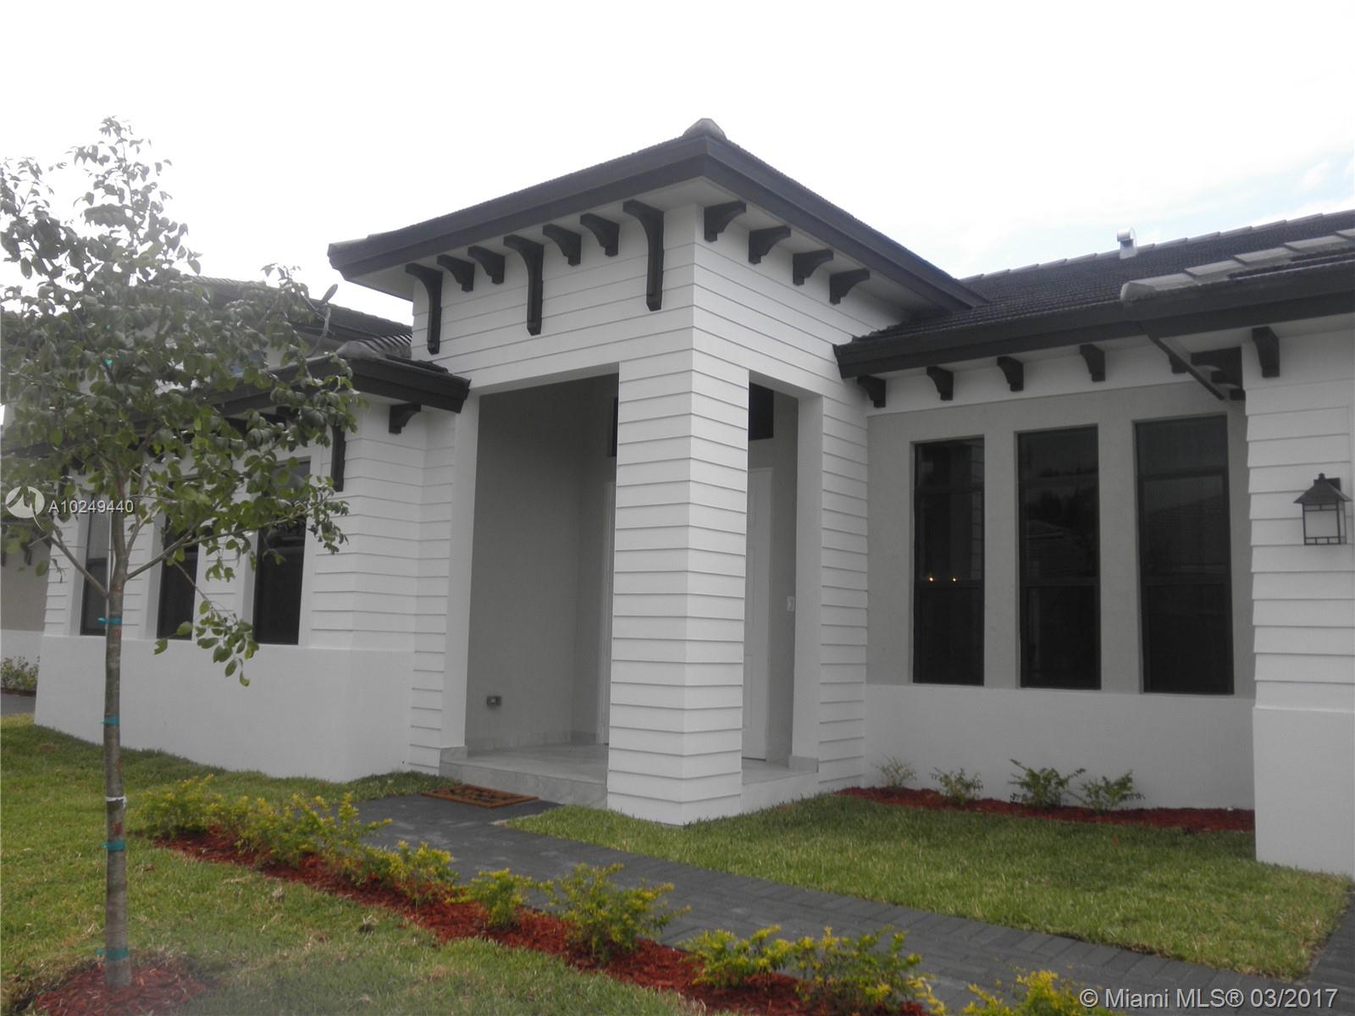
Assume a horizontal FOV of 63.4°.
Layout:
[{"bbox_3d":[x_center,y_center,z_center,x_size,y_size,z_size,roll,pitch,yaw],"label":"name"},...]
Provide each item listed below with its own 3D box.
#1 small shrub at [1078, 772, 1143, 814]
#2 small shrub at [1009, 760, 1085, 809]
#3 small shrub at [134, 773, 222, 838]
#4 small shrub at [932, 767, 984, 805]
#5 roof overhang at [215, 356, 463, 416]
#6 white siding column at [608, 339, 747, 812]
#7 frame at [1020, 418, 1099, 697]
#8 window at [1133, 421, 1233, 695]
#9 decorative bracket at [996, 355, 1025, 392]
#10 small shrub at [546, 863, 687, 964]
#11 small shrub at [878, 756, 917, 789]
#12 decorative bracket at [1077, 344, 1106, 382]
[{"bbox_3d":[3.074,2.033,7.778,0.420,0.281,0.336,-1,-7,21],"label":"small shrub"},{"bbox_3d":[2.696,2.028,8.016,0.514,0.326,0.411,-1,-7,18],"label":"small shrub"},{"bbox_3d":[-2.940,1.766,6.471,0.480,0.360,0.480,-4,-9,38],"label":"small shrub"},{"bbox_3d":[2.118,2.098,8.274,0.390,0.300,0.390,-4,-9,38],"label":"small shrub"},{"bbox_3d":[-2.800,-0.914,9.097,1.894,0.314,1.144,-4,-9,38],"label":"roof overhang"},{"bbox_3d":[0.014,0.553,7.813,0.670,3.180,0.670,-4,-9,38],"label":"white siding column"},{"bbox_3d":[2.947,0.387,8.394,0.629,1.983,0.111,-4,-9,38],"label":"frame"},{"bbox_3d":[3.684,0.344,7.944,0.614,1.986,0.100,-4,-8,38],"label":"window"},{"bbox_3d":[2.629,-1.048,8.636,0.098,0.231,0.285,-4,-8,38],"label":"decorative bracket"},{"bbox_3d":[-0.258,1.718,4.676,0.586,0.375,0.516,2,-7,-3],"label":"small shrub"},{"bbox_3d":[1.742,2.108,8.715,0.300,0.270,0.300,2,-7,0],"label":"small shrub"},{"bbox_3d":[3.125,-1.081,8.247,0.094,0.234,0.280,-4,-8,38],"label":"decorative bracket"}]

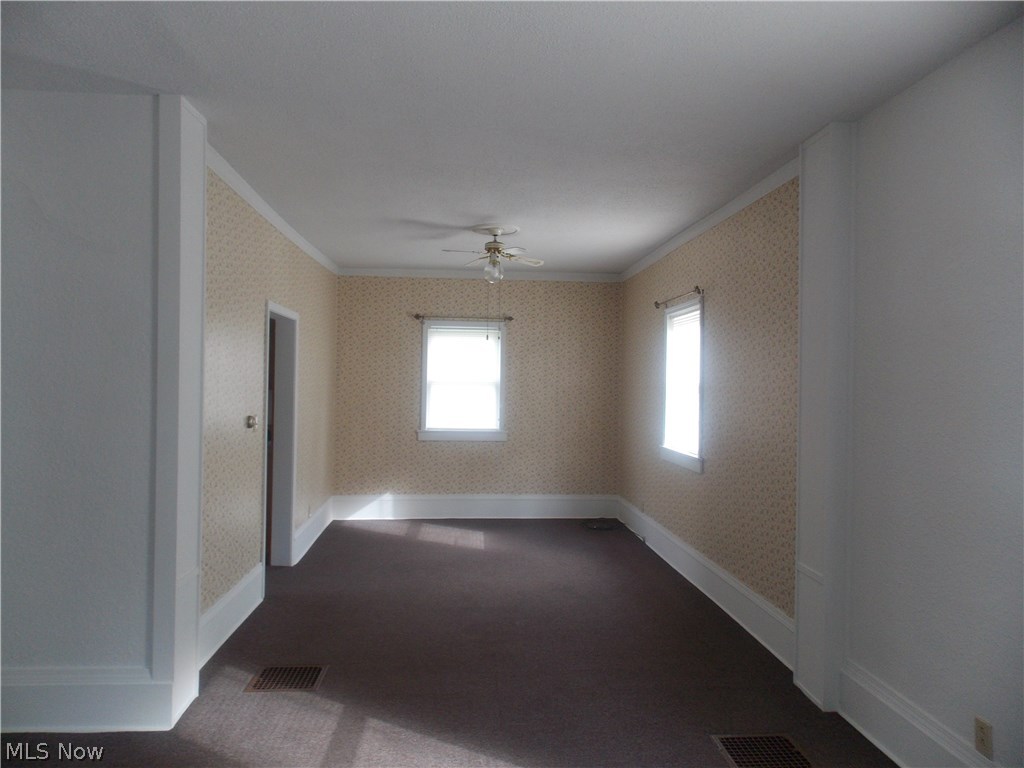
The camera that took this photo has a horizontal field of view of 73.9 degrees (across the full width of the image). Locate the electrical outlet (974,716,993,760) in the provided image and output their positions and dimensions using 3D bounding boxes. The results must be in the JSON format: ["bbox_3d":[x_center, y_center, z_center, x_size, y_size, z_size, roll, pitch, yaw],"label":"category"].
[{"bbox_3d":[1.524,1.142,2.191,0.010,0.115,0.070,1,0,-5],"label":"electrical outlet"}]

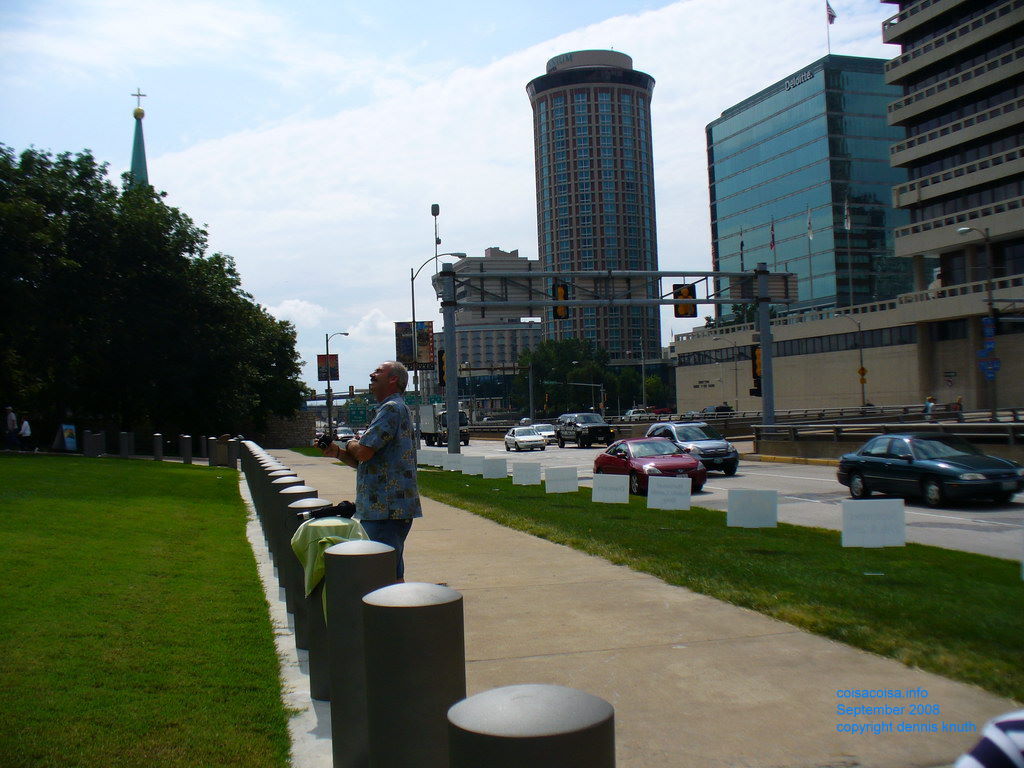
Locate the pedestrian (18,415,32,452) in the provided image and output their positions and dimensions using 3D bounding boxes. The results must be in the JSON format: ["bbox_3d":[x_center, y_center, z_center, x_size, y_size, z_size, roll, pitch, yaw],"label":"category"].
[{"bbox_3d":[-20.619,2.102,46.483,0.550,1.620,0.500,-3,-1,26],"label":"pedestrian"}]

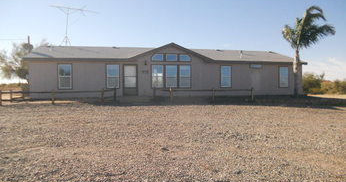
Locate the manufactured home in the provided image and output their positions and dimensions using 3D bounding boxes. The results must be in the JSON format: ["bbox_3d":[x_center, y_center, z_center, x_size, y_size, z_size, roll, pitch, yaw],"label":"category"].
[{"bbox_3d":[-0.290,-1.570,22.750,19.950,3.760,8.600,-1,2,-13],"label":"manufactured home"}]

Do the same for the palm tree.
[{"bbox_3d":[9.281,-2.733,18.500,3.400,6.200,3.100,-1,2,-13],"label":"palm tree"}]

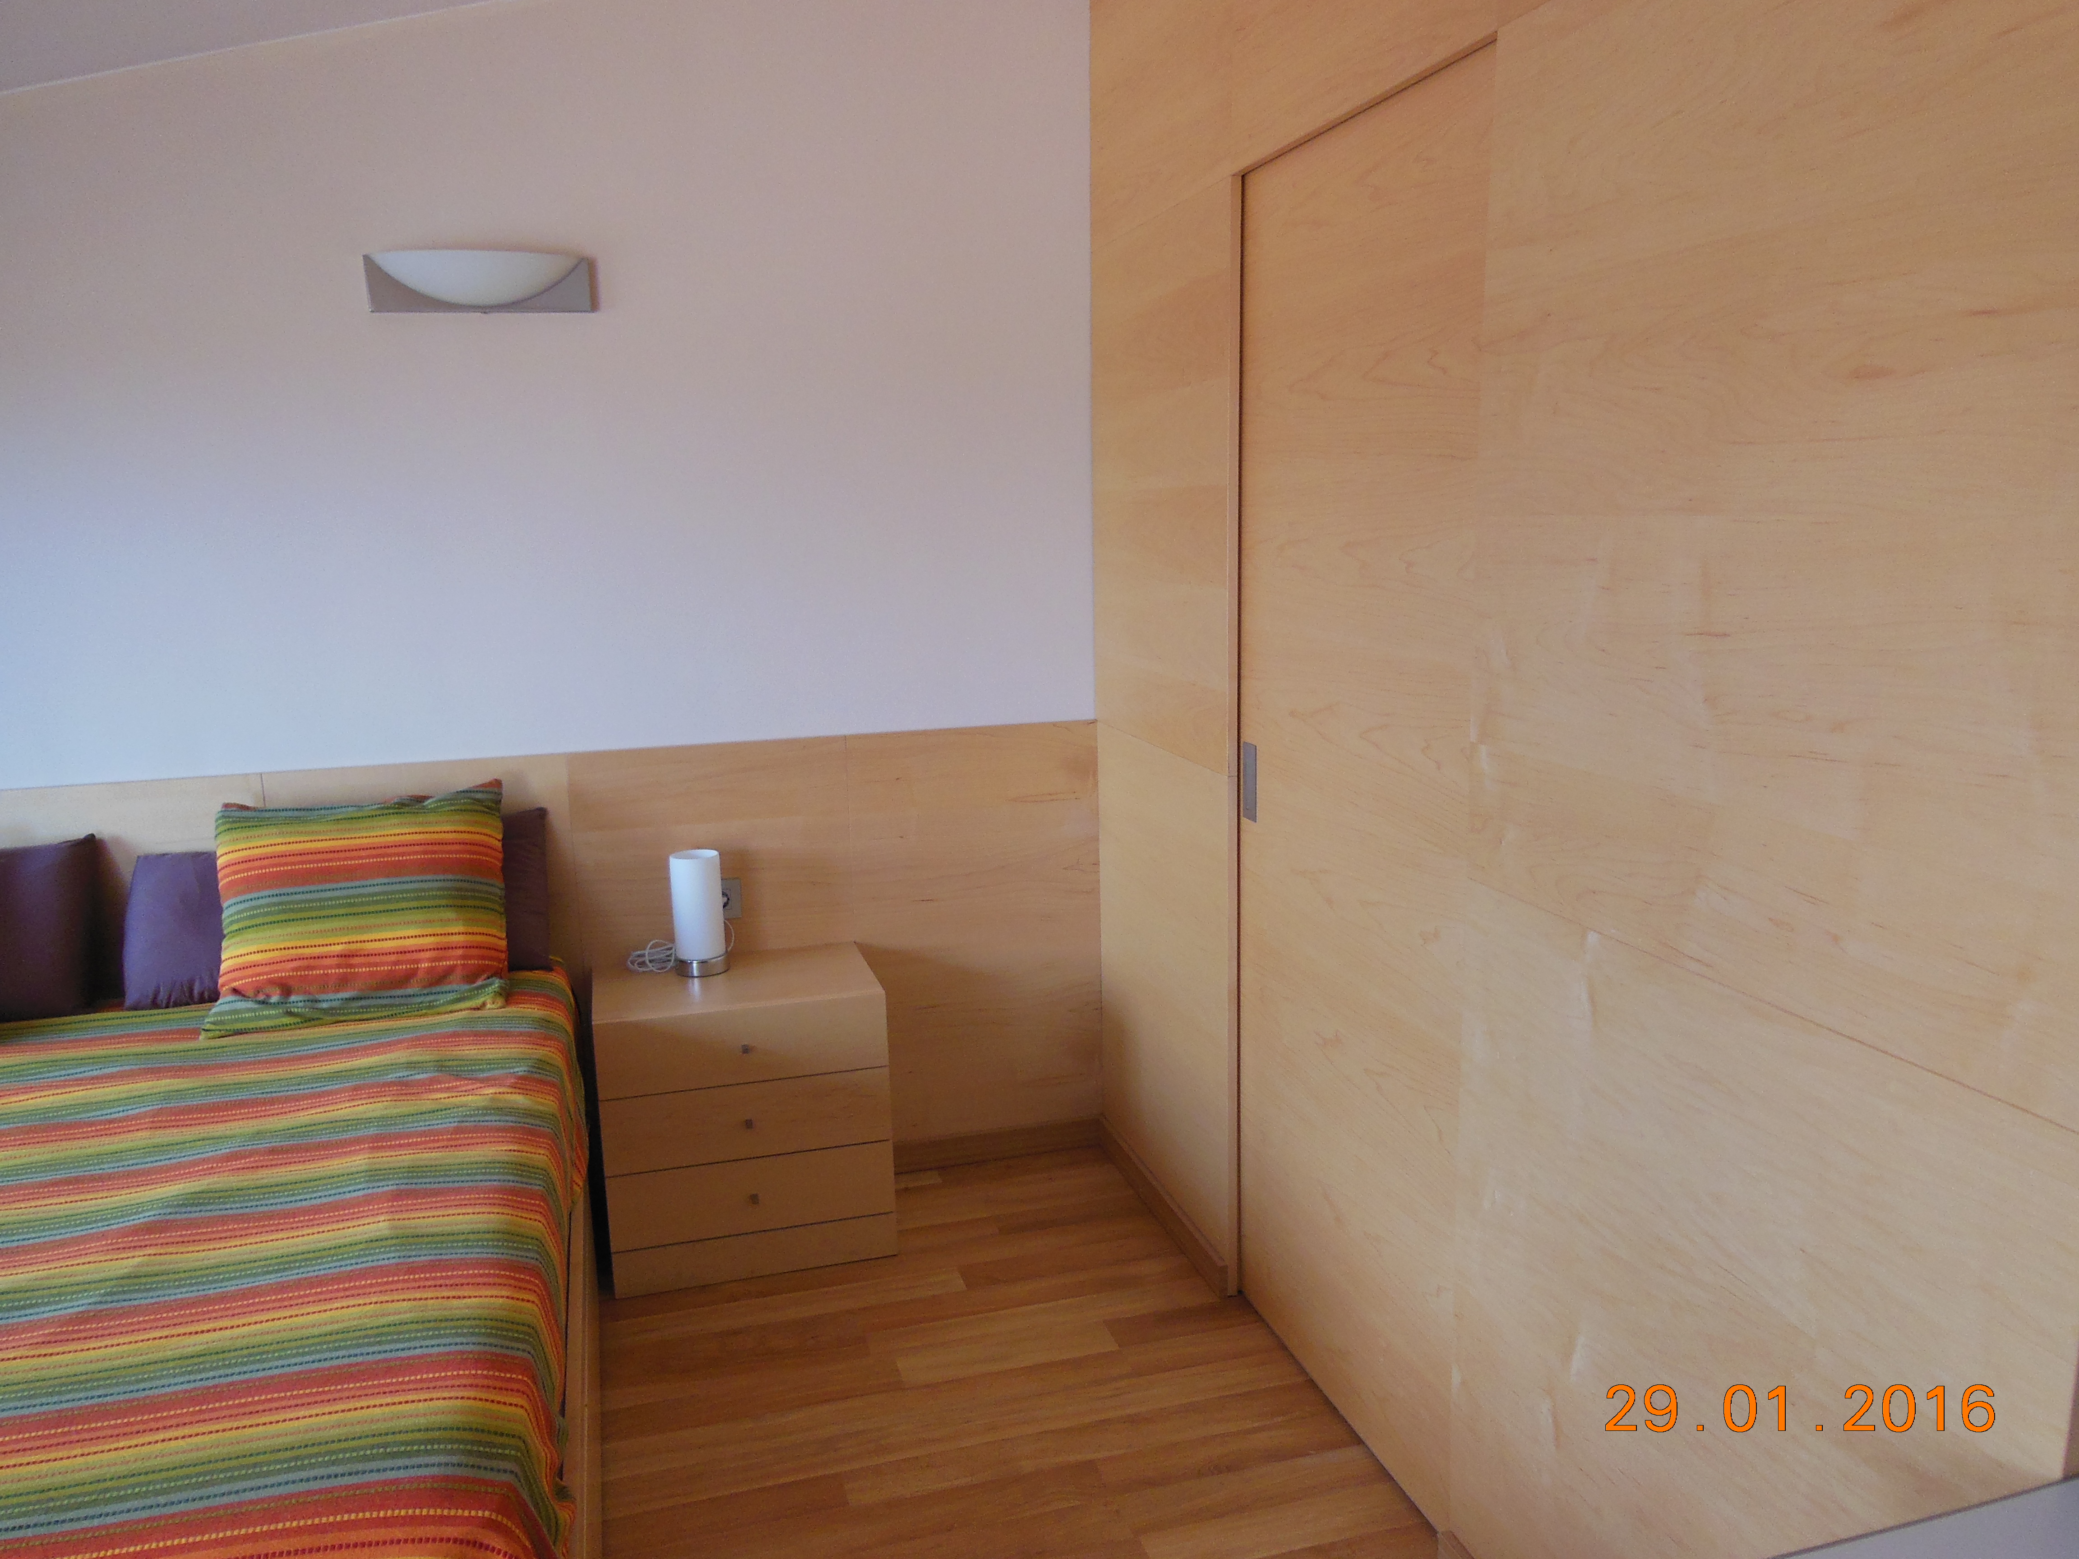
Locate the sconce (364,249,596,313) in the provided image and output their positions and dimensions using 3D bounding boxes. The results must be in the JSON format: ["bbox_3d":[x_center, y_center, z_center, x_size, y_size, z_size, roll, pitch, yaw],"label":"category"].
[{"bbox_3d":[-1.055,-0.942,2.848,0.405,0.102,0.115,-4,11,-16],"label":"sconce"}]

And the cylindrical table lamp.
[{"bbox_3d":[-0.703,0.276,3.102,0.108,0.246,0.108,-4,11,-16],"label":"cylindrical table lamp"}]

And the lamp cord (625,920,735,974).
[{"bbox_3d":[-0.751,0.349,3.152,0.220,0.085,0.090,-4,11,-16],"label":"lamp cord"}]

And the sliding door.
[{"bbox_3d":[0.488,0.043,2.362,0.045,2.040,0.740,-4,11,-16],"label":"sliding door"}]

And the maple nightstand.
[{"bbox_3d":[-0.611,0.684,3.097,0.551,0.559,0.375,-4,11,-16],"label":"maple nightstand"}]

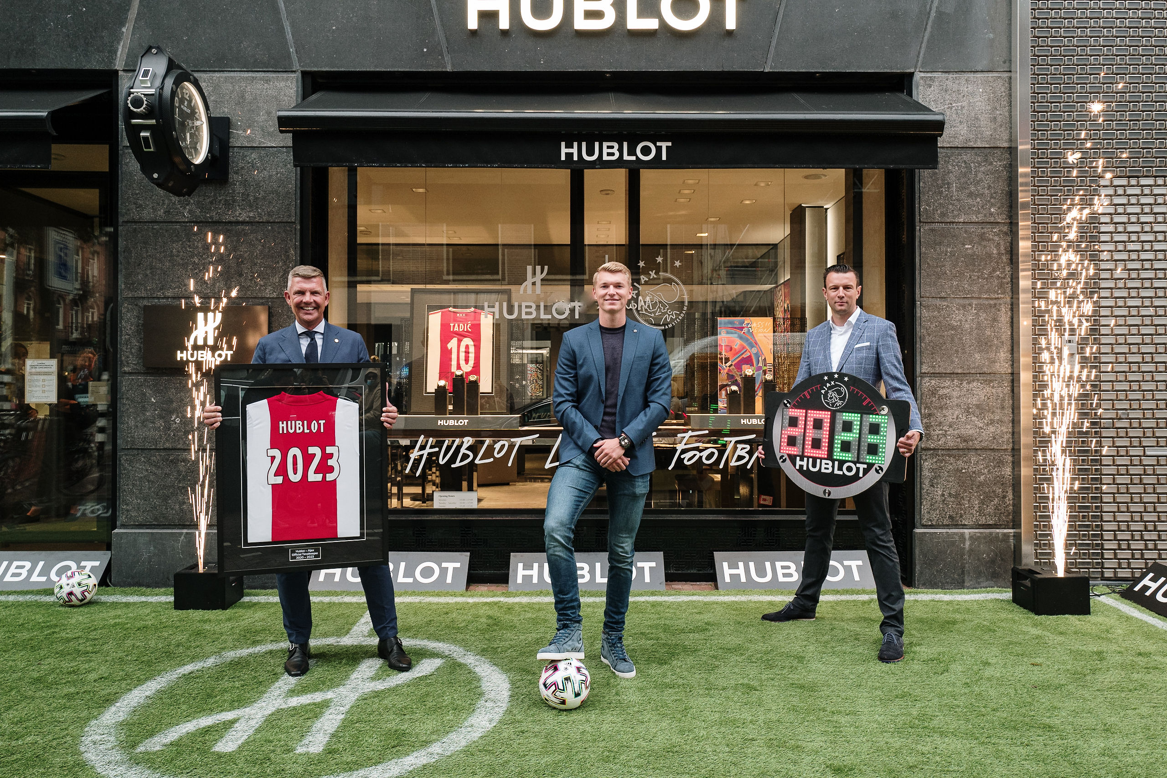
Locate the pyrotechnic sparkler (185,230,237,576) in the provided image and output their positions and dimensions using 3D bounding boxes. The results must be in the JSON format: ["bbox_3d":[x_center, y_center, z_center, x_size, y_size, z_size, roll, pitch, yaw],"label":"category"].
[{"bbox_3d":[-2.210,0.065,5.420,0.300,2.050,0.280,0,1,0],"label":"pyrotechnic sparkler"}]

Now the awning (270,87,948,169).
[{"bbox_3d":[0.167,-1.660,5.770,4.000,0.680,0.780,0,1,0],"label":"awning"}]

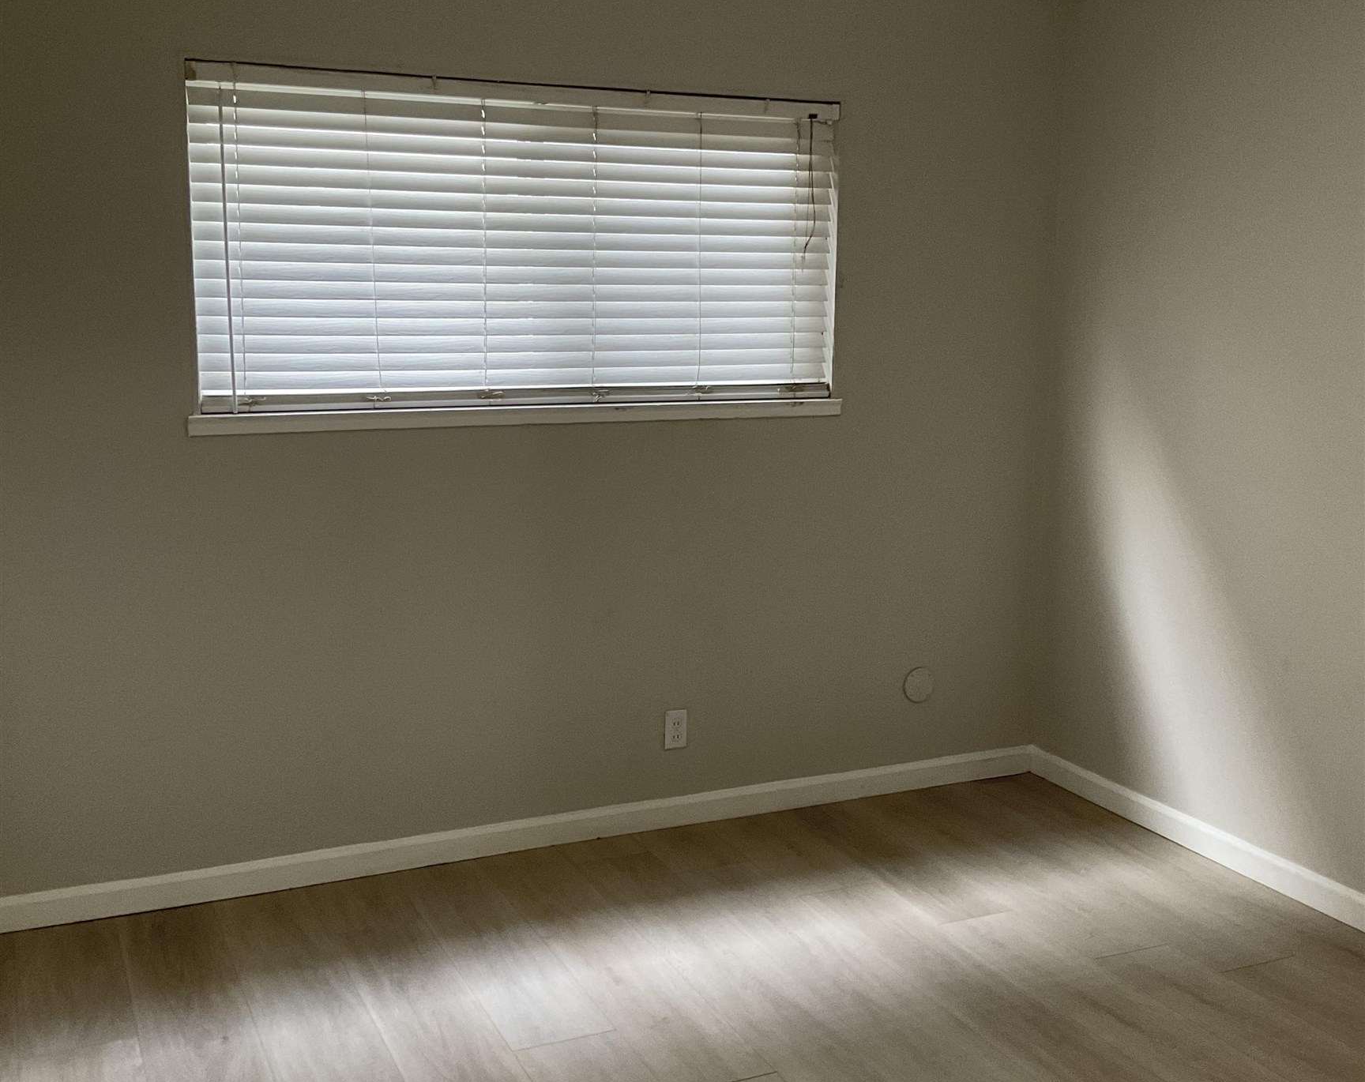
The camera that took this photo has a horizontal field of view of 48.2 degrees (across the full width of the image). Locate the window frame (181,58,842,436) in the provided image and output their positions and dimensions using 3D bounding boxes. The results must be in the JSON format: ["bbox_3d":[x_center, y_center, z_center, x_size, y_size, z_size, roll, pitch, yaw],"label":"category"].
[{"bbox_3d":[-0.368,-0.754,3.977,1.755,0.845,0.100,-4,11,-25],"label":"window frame"}]

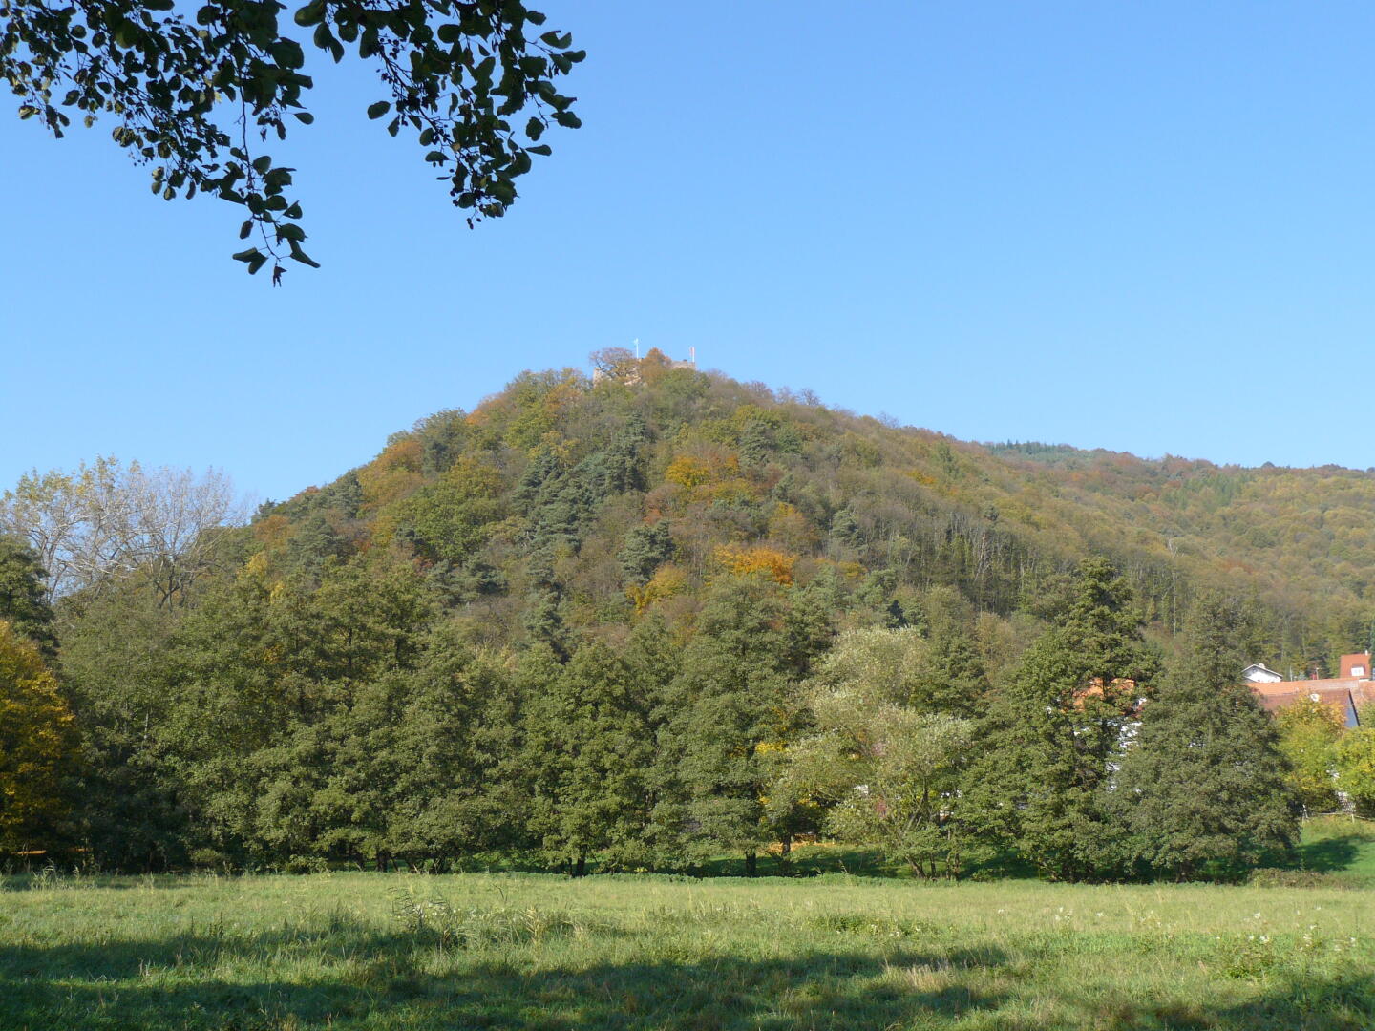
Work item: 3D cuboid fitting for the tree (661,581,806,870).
[{"bbox_3d":[2.067,8.991,62.563,6.440,12.970,6.440,0,-13,0],"label":"tree"}]

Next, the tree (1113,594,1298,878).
[{"bbox_3d":[21.727,9.105,59.973,7.750,11.830,7.360,0,-13,0],"label":"tree"}]

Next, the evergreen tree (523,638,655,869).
[{"bbox_3d":[-4.232,10.263,61.248,5.570,9.860,5.840,0,-13,0],"label":"evergreen tree"}]

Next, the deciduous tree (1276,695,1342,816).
[{"bbox_3d":[41.093,15.989,94.814,5.200,7.810,5.200,0,-13,0],"label":"deciduous tree"}]

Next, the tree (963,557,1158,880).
[{"bbox_3d":[15.560,8.300,59.643,8.150,13.400,7.330,0,-13,0],"label":"tree"}]

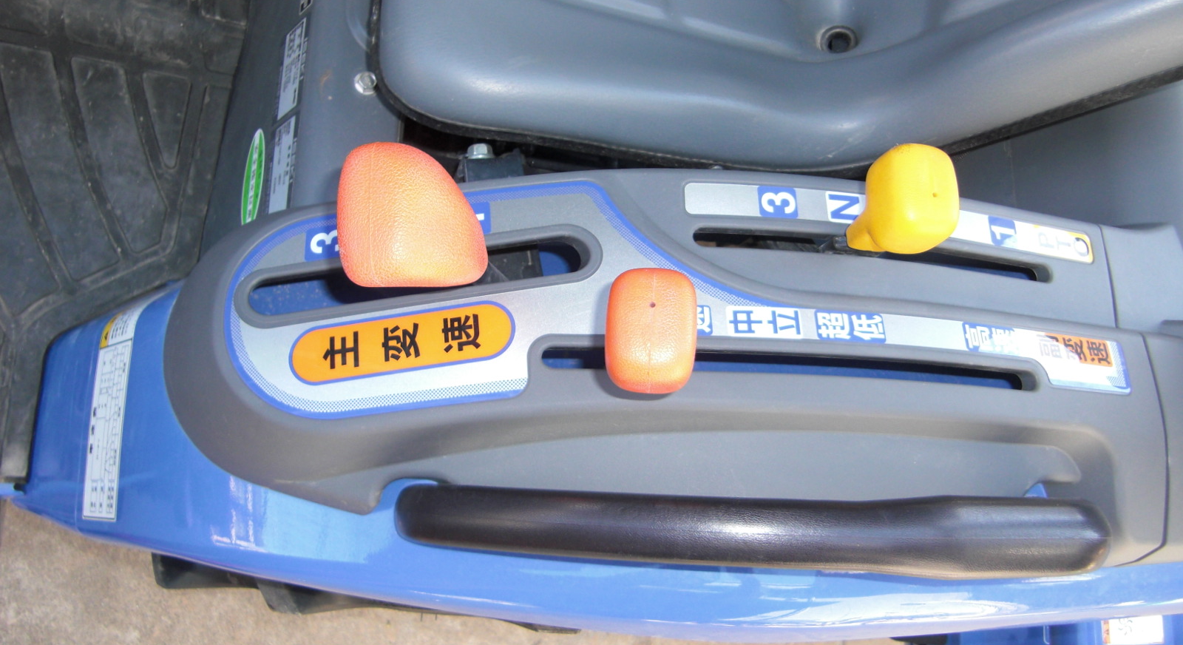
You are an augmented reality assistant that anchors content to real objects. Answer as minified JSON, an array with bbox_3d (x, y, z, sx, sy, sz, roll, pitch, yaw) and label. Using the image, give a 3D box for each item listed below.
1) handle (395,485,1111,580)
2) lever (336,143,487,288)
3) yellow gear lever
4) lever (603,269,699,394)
[{"bbox_3d":[0.082,0.111,0.512,0.368,0.048,0.041,1,75,4],"label":"handle"},{"bbox_3d":[-0.084,-0.049,0.455,0.049,0.062,0.060,-5,74,20],"label":"lever"},{"bbox_3d":[0.158,-0.061,0.485,0.040,0.050,0.047,4,74,-14],"label":"yellow gear lever"},{"bbox_3d":[0.029,0.004,0.460,0.042,0.054,0.053,-1,75,2],"label":"lever"}]

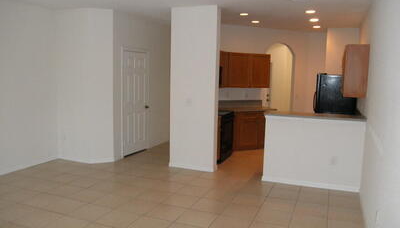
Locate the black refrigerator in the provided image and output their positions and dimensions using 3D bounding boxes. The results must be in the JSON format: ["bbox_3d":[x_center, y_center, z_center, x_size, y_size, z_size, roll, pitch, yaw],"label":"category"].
[{"bbox_3d":[2.827,0.005,6.807,0.820,1.680,0.790,3,7,23],"label":"black refrigerator"}]

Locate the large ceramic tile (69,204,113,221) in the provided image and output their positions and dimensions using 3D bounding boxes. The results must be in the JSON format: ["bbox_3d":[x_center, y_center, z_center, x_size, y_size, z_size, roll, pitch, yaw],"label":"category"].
[{"bbox_3d":[-1.287,1.163,3.817,0.397,0.012,0.397,4,7,22],"label":"large ceramic tile"}]

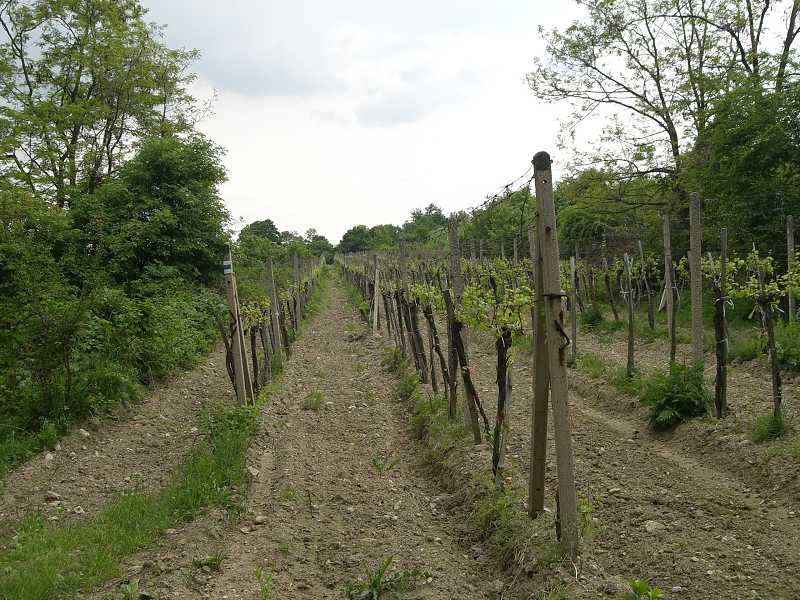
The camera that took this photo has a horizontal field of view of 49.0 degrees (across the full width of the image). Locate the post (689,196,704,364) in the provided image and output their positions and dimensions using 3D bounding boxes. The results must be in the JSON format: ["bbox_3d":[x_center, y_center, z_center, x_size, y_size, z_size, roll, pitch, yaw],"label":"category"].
[{"bbox_3d":[2.800,-0.014,8.250,0.100,1.980,0.100,-3,2,-4],"label":"post"}]

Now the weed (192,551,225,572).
[{"bbox_3d":[-1.003,1.370,4.600,0.165,0.090,0.150,-1,2,0],"label":"weed"}]

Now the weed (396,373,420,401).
[{"bbox_3d":[0.096,0.975,9.900,0.270,0.260,0.250,-2,2,-4],"label":"weed"}]

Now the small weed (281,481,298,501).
[{"bbox_3d":[-0.755,1.302,6.000,0.125,0.100,0.120,-2,2,-4],"label":"small weed"}]

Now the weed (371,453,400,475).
[{"bbox_3d":[-0.111,1.257,6.750,0.225,0.125,0.190,-2,2,-4],"label":"weed"}]

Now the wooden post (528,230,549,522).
[{"bbox_3d":[0.808,0.400,5.050,0.085,1.700,0.090,1,2,5],"label":"wooden post"}]

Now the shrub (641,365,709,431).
[{"bbox_3d":[2.344,0.824,7.500,0.500,0.500,0.450,-2,2,-4],"label":"shrub"}]

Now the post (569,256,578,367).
[{"bbox_3d":[2.252,0.149,11.400,0.070,1.420,0.070,-2,2,-4],"label":"post"}]

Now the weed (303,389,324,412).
[{"bbox_3d":[-0.936,1.087,9.500,0.225,0.220,0.200,-2,2,-4],"label":"weed"}]

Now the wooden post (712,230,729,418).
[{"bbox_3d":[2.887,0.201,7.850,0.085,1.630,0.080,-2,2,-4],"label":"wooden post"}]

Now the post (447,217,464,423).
[{"bbox_3d":[0.485,0.177,7.600,0.100,1.800,0.100,-3,2,5],"label":"post"}]

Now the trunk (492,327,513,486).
[{"bbox_3d":[0.677,0.703,5.800,0.120,1.040,0.120,1,2,5],"label":"trunk"}]

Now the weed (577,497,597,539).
[{"bbox_3d":[1.041,1.214,4.900,0.095,0.200,0.100,-2,2,-4],"label":"weed"}]

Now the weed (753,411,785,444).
[{"bbox_3d":[2.672,0.922,6.350,0.240,0.190,0.220,-1,2,0],"label":"weed"}]

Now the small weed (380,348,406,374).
[{"bbox_3d":[-0.082,0.777,11.100,0.320,0.290,0.300,-1,2,0],"label":"small weed"}]

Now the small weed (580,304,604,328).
[{"bbox_3d":[3.332,0.286,15.200,0.420,0.390,0.380,-1,2,0],"label":"small weed"}]

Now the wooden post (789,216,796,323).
[{"bbox_3d":[5.267,-0.302,11.800,0.085,1.620,0.085,-1,2,5],"label":"wooden post"}]

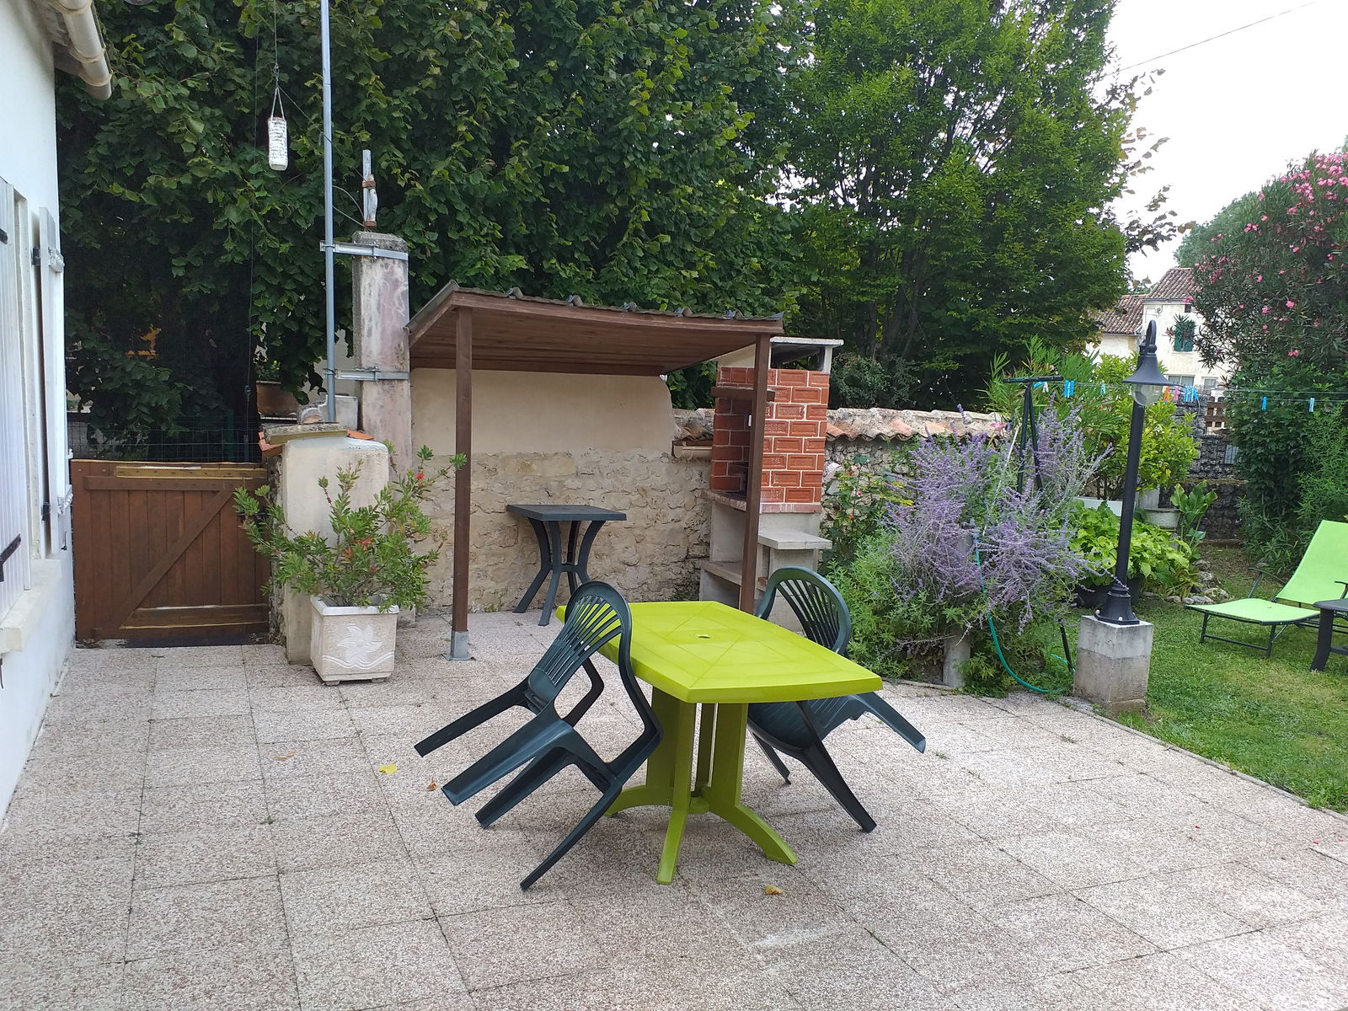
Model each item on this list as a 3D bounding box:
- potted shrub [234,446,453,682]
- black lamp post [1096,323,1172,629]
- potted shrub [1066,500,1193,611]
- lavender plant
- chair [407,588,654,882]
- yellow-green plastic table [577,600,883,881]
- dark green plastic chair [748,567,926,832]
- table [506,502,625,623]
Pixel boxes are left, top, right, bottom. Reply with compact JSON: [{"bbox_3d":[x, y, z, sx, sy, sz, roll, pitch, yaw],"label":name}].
[{"bbox_3d":[-1.705,0.304,5.230,1.030,1.216,0.900,0,9,-25],"label":"potted shrub"},{"bbox_3d":[2.620,-0.176,5.761,0.290,1.725,0.400,2,9,2],"label":"black lamp post"},{"bbox_3d":[3.751,0.397,8.258,0.980,0.828,0.880,7,9,23],"label":"potted shrub"},{"bbox_3d":[1.915,0.218,6.545,1.580,1.814,1.300,6,8,16],"label":"lavender plant"},{"bbox_3d":[-0.406,0.699,3.424,0.840,0.570,0.570,-40,23,-16],"label":"chair"},{"bbox_3d":[0.080,0.835,3.642,0.770,0.725,1.140,2,7,-28],"label":"yellow-green plastic table"},{"bbox_3d":[0.544,0.717,3.920,0.570,0.840,0.570,-47,27,-16],"label":"dark green plastic chair"},{"bbox_3d":[-0.766,0.398,6.952,0.650,0.725,0.540,0,8,-37],"label":"table"}]

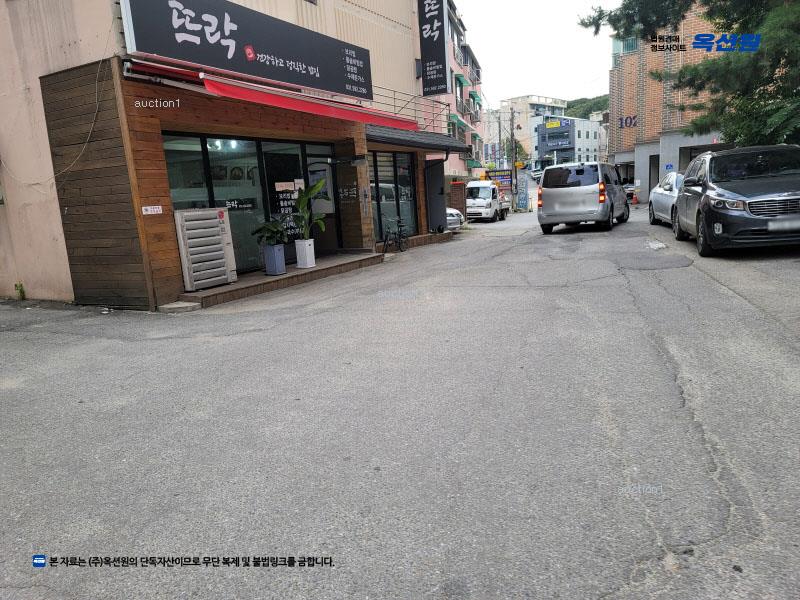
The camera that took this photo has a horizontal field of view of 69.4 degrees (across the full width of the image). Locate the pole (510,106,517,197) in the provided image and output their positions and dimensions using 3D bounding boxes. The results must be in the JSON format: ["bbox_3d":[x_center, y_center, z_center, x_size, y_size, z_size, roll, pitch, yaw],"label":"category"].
[{"bbox_3d":[6.877,-8.481,35.112,0.330,6.216,0.330,2,13,27],"label":"pole"}]

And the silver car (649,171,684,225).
[{"bbox_3d":[8.150,-2.770,15.600,1.840,1.460,4.800,-1,12,13],"label":"silver car"}]

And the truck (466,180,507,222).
[{"bbox_3d":[4.350,-4.950,29.400,1.740,2.000,5.100,0,12,20],"label":"truck"}]

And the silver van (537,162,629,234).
[{"bbox_3d":[5.810,-3.200,17.900,1.920,1.930,5.130,2,13,28],"label":"silver van"}]

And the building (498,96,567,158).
[{"bbox_3d":[28.417,-35.839,125.008,8.500,13.733,17.000,6,15,39],"label":"building"}]

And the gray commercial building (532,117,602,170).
[{"bbox_3d":[25.171,-23.365,88.131,7.500,7.826,8.500,-13,15,-39],"label":"gray commercial building"}]

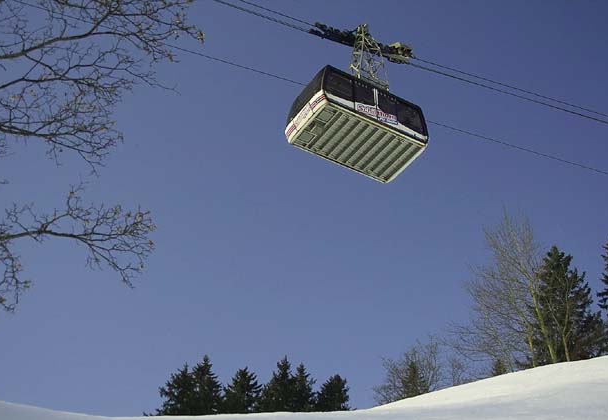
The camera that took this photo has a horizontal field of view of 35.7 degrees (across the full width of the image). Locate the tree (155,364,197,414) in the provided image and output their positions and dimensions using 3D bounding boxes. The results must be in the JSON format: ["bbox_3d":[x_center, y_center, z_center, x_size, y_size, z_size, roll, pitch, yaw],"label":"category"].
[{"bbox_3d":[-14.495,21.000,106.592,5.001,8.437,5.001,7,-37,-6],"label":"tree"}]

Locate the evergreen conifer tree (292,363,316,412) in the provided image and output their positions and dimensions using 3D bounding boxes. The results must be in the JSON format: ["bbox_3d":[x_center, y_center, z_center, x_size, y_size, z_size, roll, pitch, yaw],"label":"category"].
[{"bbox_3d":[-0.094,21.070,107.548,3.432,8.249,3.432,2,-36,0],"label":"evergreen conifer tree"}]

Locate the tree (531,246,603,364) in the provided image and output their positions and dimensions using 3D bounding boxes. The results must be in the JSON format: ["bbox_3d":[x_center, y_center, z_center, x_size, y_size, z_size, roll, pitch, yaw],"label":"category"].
[{"bbox_3d":[18.703,7.018,66.937,5.114,10.715,5.114,-8,-38,15],"label":"tree"}]

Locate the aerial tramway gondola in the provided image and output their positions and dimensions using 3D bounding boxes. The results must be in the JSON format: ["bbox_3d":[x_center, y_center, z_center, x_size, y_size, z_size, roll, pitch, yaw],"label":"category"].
[{"bbox_3d":[2.855,-6.502,48.353,6.400,8.400,3.550,21,-40,-23],"label":"aerial tramway gondola"}]

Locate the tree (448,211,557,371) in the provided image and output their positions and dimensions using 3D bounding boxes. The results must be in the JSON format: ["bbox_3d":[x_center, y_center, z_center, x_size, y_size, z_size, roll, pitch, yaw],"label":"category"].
[{"bbox_3d":[12.710,4.988,60.586,7.039,12.319,7.039,-6,-37,11],"label":"tree"}]

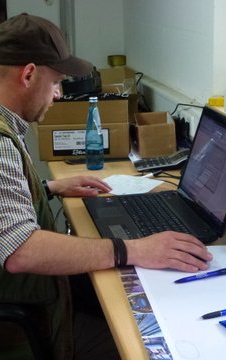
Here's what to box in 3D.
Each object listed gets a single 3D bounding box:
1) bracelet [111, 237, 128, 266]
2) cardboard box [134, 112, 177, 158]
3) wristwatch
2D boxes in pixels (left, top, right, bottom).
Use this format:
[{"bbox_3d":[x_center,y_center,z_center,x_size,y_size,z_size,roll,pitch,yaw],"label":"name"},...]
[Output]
[{"bbox_3d":[0.014,0.153,1.526,0.026,0.055,0.062,2,14,-18],"label":"bracelet"},{"bbox_3d":[0.147,-0.158,2.550,0.122,0.116,0.200,-1,16,-2],"label":"cardboard box"},{"bbox_3d":[-0.182,0.028,2.022,0.032,0.050,0.056,-22,9,11],"label":"wristwatch"}]

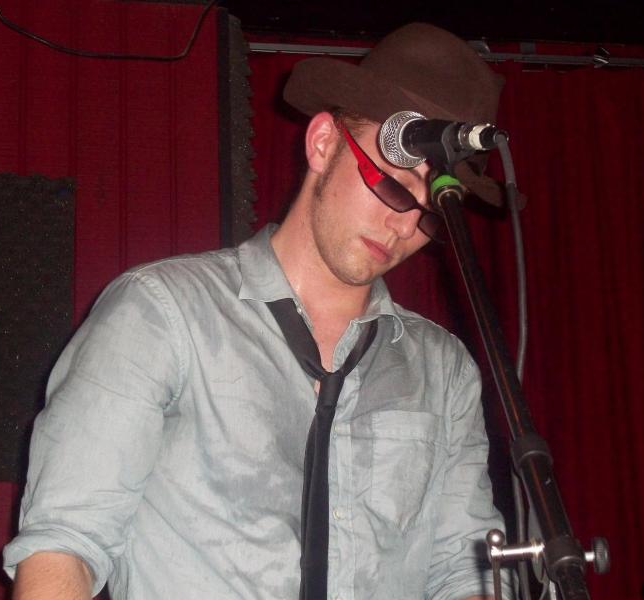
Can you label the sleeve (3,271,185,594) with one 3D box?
[{"bbox_3d":[-0.233,0.138,1.850,0.140,0.325,0.145,24,-24,-25],"label":"sleeve"}]

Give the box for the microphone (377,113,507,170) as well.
[{"bbox_3d":[0.100,-0.140,1.525,0.051,0.051,0.180,4,2,-21],"label":"microphone"}]

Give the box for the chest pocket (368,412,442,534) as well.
[{"bbox_3d":[0.087,0.180,1.890,0.100,0.130,0.025,7,-5,-40],"label":"chest pocket"}]

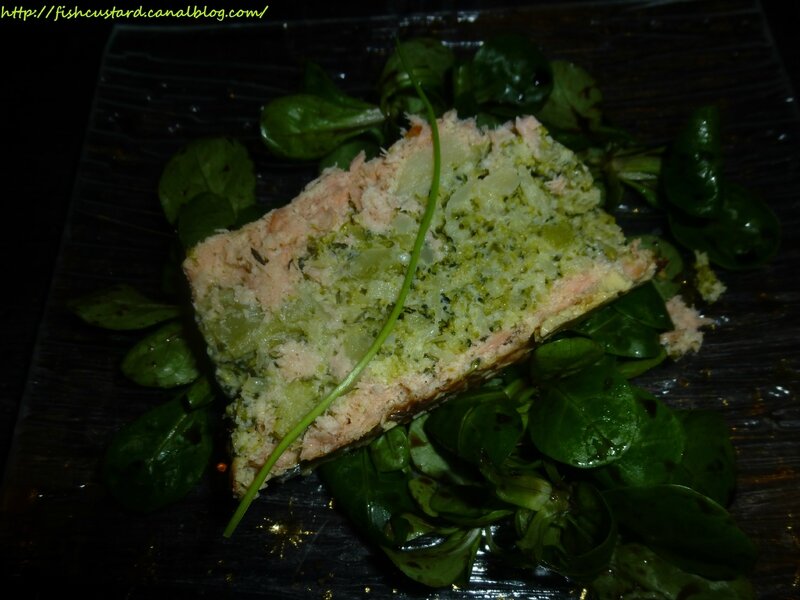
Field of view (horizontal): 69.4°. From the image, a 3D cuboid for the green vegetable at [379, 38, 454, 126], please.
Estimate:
[{"bbox_3d":[0.007,-0.094,0.246,0.030,0.015,0.049,7,66,5],"label":"green vegetable"}]

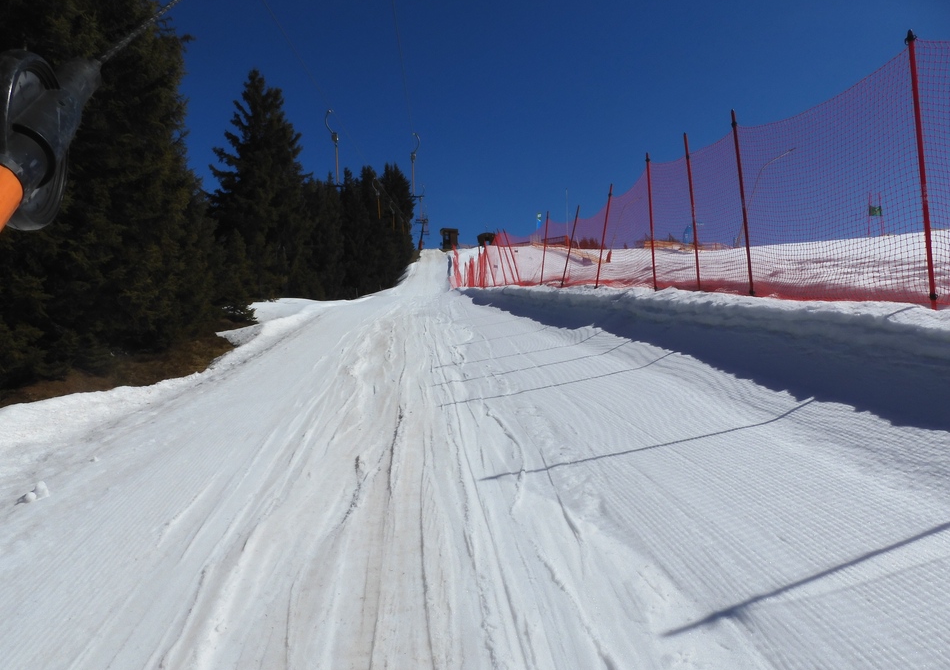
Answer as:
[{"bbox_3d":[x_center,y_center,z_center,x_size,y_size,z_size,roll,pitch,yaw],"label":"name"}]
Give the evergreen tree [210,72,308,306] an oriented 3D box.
[{"bbox_3d":[-9.534,-6.540,29.000,4.500,10.400,4.500,-1,-2,0],"label":"evergreen tree"}]

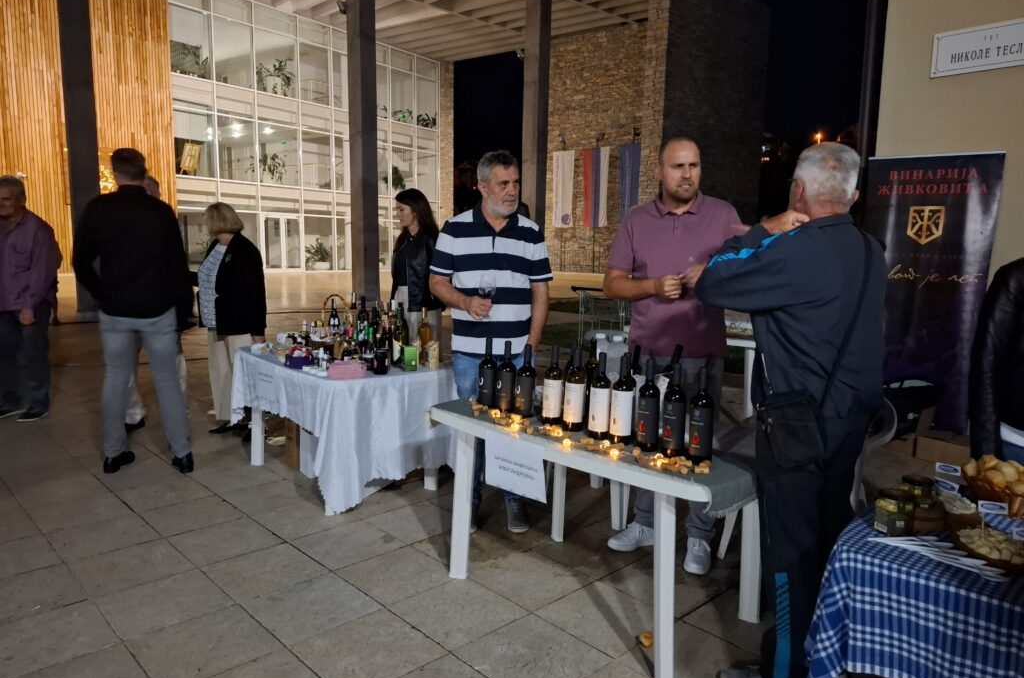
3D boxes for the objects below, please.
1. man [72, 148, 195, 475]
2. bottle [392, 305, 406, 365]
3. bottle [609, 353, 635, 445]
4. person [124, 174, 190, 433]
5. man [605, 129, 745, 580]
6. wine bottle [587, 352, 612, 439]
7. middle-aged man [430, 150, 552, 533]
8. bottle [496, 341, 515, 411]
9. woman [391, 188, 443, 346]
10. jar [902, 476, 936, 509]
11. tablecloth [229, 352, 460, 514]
[{"bbox_3d":[-2.230,-0.163,4.020,0.620,1.860,0.380,-2,8,-24],"label":"man"},{"bbox_3d":[-0.628,-0.022,3.828,0.080,0.330,0.080,1,7,0],"label":"bottle"},{"bbox_3d":[0.379,0.205,2.344,0.075,0.300,0.075,1,7,0],"label":"bottle"},{"bbox_3d":[-2.616,-0.274,4.958,0.510,1.837,0.340,0,7,-5],"label":"person"},{"bbox_3d":[0.727,0.046,2.970,0.590,1.820,0.420,2,7,6],"label":"man"},{"bbox_3d":[0.317,0.199,2.418,0.077,0.303,0.077,5,8,30],"label":"wine bottle"},{"bbox_3d":[-0.086,0.006,3.318,0.600,1.802,0.380,0,7,-10],"label":"middle-aged man"},{"bbox_3d":[-0.021,0.149,2.790,0.077,0.299,0.077,1,7,0],"label":"bottle"},{"bbox_3d":[-0.599,-0.092,4.401,0.420,1.720,0.300,7,10,41],"label":"woman"},{"bbox_3d":[1.028,0.400,1.713,0.084,0.100,0.084,6,9,37],"label":"jar"},{"bbox_3d":[-1.030,0.441,4.096,0.860,0.670,1.380,-5,9,-40],"label":"tablecloth"}]

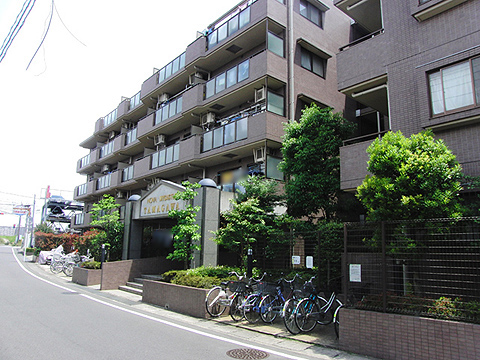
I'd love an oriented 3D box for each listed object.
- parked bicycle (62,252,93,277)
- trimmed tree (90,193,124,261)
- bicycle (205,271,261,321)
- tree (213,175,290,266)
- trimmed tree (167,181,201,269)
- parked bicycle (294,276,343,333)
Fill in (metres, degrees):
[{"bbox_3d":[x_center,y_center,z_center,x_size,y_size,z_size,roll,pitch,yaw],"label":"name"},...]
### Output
[{"bbox_3d":[-9.248,5.072,21.052,1.800,1.080,0.570,11,-15,-40],"label":"parked bicycle"},{"bbox_3d":[-6.588,2.471,17.672,1.750,3.650,1.750,5,-12,-20],"label":"trimmed tree"},{"bbox_3d":[-0.202,3.078,9.745,1.800,1.080,0.570,12,-16,-43],"label":"bicycle"},{"bbox_3d":[0.346,1.480,10.937,2.250,3.200,2.250,1,-11,2],"label":"tree"},{"bbox_3d":[-1.932,1.634,12.248,1.150,3.330,1.150,3,-11,-9],"label":"trimmed tree"},{"bbox_3d":[1.891,2.794,8.135,1.800,1.080,0.570,10,-14,-37],"label":"parked bicycle"}]

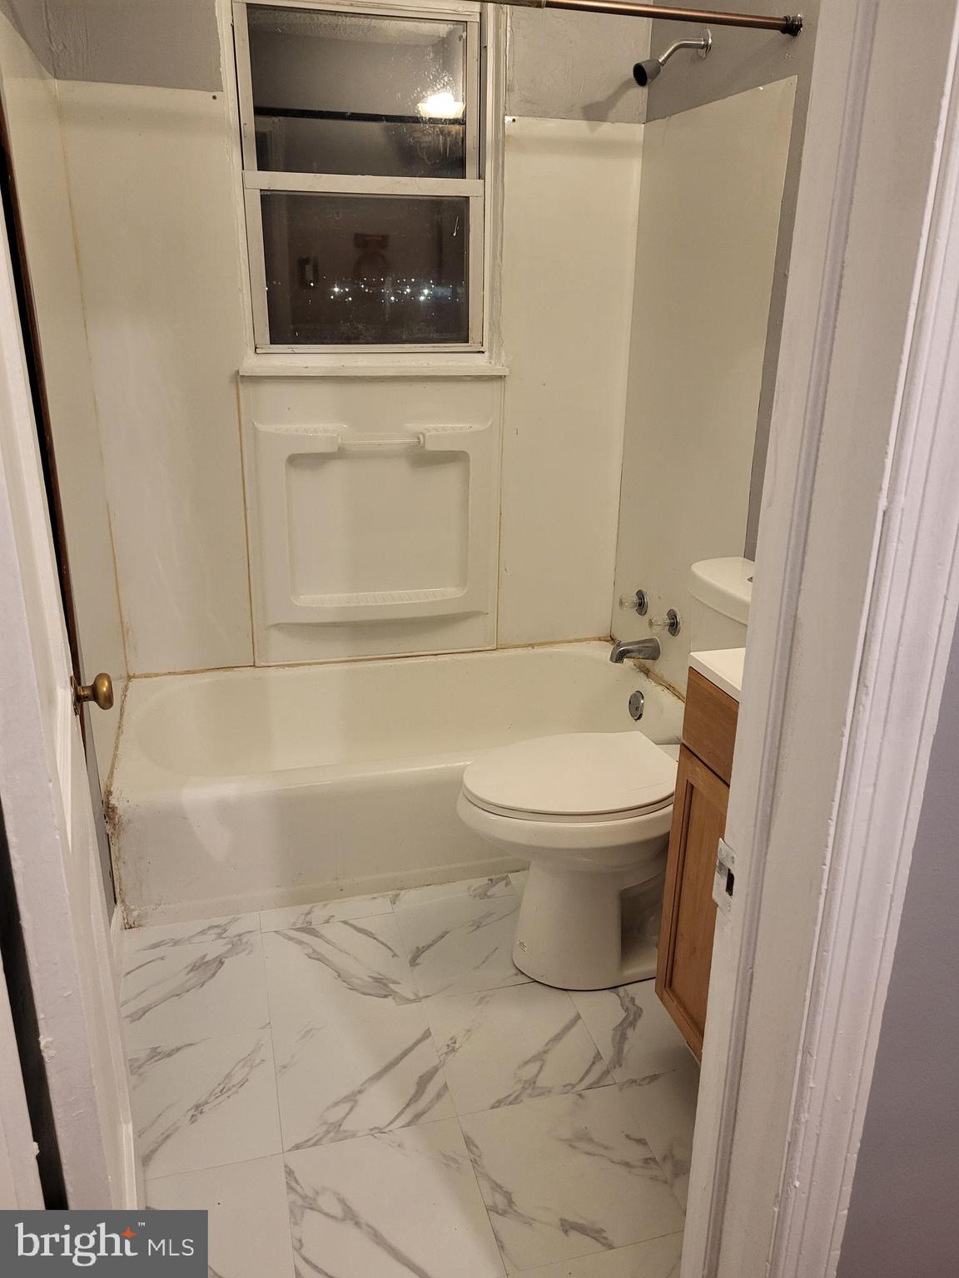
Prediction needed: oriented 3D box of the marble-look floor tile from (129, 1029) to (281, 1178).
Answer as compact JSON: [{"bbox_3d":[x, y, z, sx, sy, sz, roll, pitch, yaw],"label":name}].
[{"bbox_3d":[-0.517,0.838,1.737,0.296,0.008,0.305,-5,21,-15],"label":"marble-look floor tile"}]

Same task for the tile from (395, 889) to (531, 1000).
[{"bbox_3d":[-0.014,0.690,2.166,0.305,0.008,0.305,-5,21,-15],"label":"tile"}]

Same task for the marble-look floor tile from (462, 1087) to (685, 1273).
[{"bbox_3d":[0.149,0.899,1.624,0.306,0.008,0.306,-4,21,-15],"label":"marble-look floor tile"}]

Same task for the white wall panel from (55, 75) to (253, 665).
[{"bbox_3d":[-0.817,-0.605,2.531,0.369,1.492,0.012,-4,21,-15],"label":"white wall panel"}]

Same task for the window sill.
[{"bbox_3d":[-0.283,-0.753,2.648,0.740,0.048,0.090,-5,21,-15],"label":"window sill"}]

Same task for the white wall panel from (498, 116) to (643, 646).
[{"bbox_3d":[0.251,-0.686,2.818,0.397,1.490,0.012,-4,21,-15],"label":"white wall panel"}]

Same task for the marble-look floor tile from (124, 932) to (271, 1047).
[{"bbox_3d":[-0.597,0.736,2.013,0.296,0.008,0.305,-5,21,-15],"label":"marble-look floor tile"}]

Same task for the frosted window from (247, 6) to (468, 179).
[{"bbox_3d":[-0.298,-1.389,2.459,0.553,0.364,0.012,-4,21,-15],"label":"frosted window"}]

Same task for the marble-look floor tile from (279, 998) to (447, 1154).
[{"bbox_3d":[-0.227,0.815,1.813,0.305,0.008,0.305,-5,21,-15],"label":"marble-look floor tile"}]

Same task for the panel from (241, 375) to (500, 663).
[{"bbox_3d":[-0.288,-0.327,2.770,0.734,0.827,0.060,-4,21,-15],"label":"panel"}]

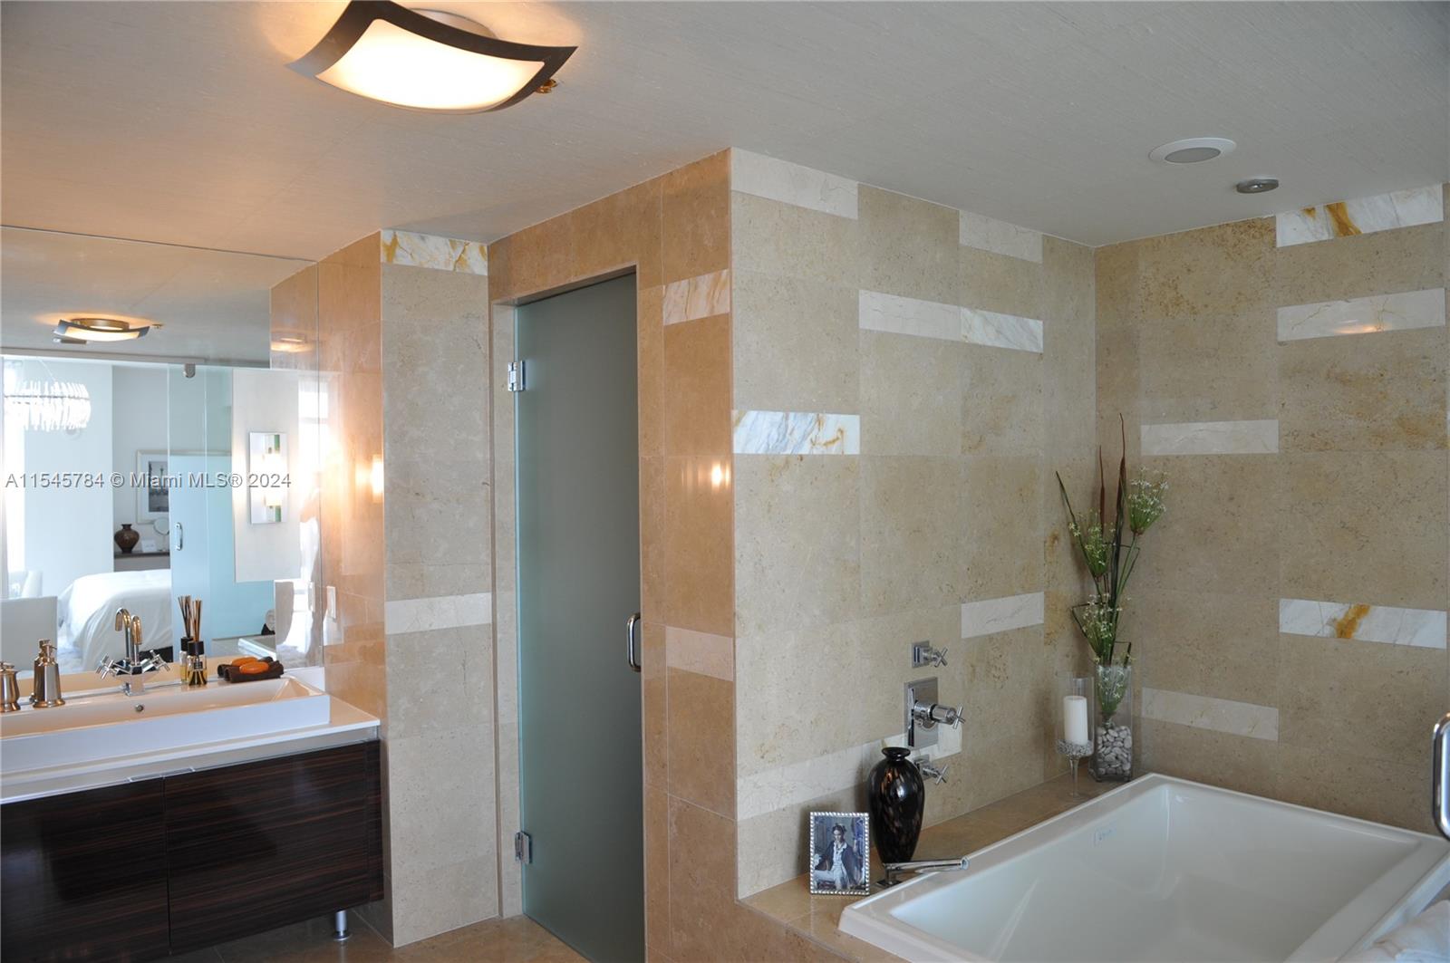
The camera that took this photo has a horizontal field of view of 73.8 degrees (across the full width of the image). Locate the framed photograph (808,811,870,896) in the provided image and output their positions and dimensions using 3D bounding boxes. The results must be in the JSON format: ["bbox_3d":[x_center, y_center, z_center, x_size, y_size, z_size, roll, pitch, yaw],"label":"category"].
[{"bbox_3d":[0.290,0.938,2.441,0.145,0.195,0.025,0,-10,5],"label":"framed photograph"}]

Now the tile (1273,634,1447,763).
[{"bbox_3d":[1.934,0.664,2.947,0.013,0.359,0.443,-1,1,-40],"label":"tile"}]

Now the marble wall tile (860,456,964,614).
[{"bbox_3d":[0.544,0.151,2.805,0.459,0.454,0.012,-1,1,-40],"label":"marble wall tile"}]

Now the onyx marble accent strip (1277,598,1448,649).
[{"bbox_3d":[1.902,0.423,2.896,0.020,0.108,0.434,-1,1,-40],"label":"onyx marble accent strip"}]

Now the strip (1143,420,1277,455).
[{"bbox_3d":[1.640,-0.143,3.284,0.013,0.107,0.452,-1,1,-40],"label":"strip"}]

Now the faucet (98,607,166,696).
[{"bbox_3d":[-1.879,0.556,3.091,0.190,0.263,0.155,-1,1,-40],"label":"faucet"}]

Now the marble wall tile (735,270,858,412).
[{"bbox_3d":[0.191,-0.352,2.536,0.462,0.351,0.020,-1,1,-40],"label":"marble wall tile"}]

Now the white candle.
[{"bbox_3d":[1.131,0.774,3.110,0.074,0.155,0.074,-1,1,-40],"label":"white candle"}]

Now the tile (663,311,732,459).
[{"bbox_3d":[-0.066,-0.241,2.467,0.012,0.346,0.278,-1,1,-40],"label":"tile"}]

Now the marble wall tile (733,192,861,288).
[{"bbox_3d":[0.190,-0.623,2.532,0.463,0.191,0.013,-1,1,-40],"label":"marble wall tile"}]

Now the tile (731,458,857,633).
[{"bbox_3d":[0.195,0.157,2.510,0.456,0.454,0.012,-1,1,-40],"label":"tile"}]

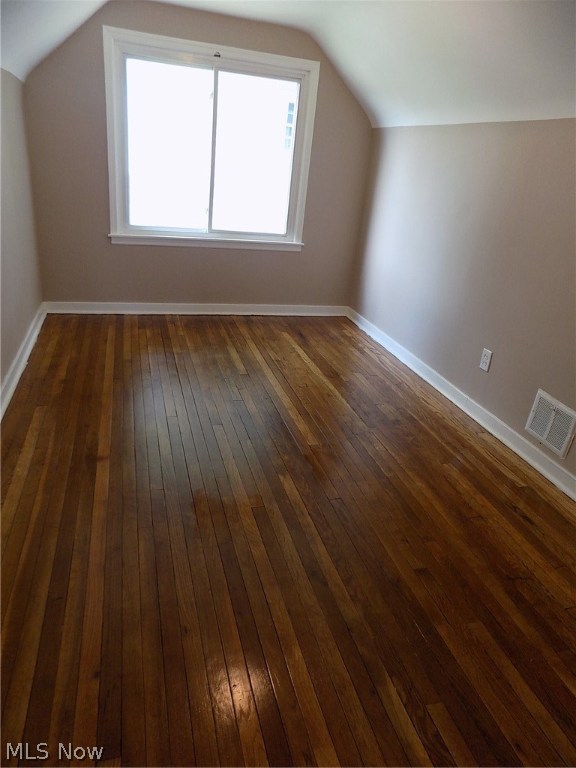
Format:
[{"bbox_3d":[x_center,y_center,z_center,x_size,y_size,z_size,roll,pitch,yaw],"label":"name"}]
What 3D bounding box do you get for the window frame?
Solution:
[{"bbox_3d":[-0.558,-1.752,3.882,1.550,1.400,0.100,-2,25,-17],"label":"window frame"}]

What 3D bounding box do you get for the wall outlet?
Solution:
[{"bbox_3d":[1.131,-0.135,2.911,0.011,0.115,0.071,-2,25,-17],"label":"wall outlet"}]

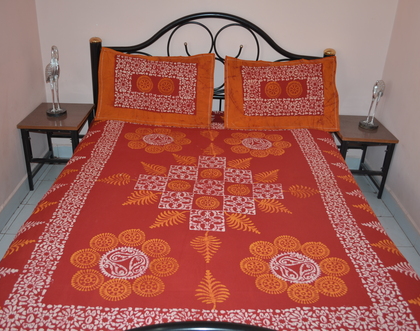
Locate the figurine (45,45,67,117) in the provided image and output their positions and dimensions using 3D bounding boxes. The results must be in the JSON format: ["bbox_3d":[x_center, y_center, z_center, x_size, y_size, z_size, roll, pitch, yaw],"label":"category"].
[{"bbox_3d":[-0.999,-0.541,2.647,0.134,0.441,0.137,-10,29,-26],"label":"figurine"}]

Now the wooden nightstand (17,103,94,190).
[{"bbox_3d":[-0.996,-0.131,2.813,0.360,0.441,0.446,2,26,-2],"label":"wooden nightstand"}]

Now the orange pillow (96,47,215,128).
[{"bbox_3d":[-0.335,-0.484,2.604,0.711,0.462,0.137,4,-1,1],"label":"orange pillow"}]

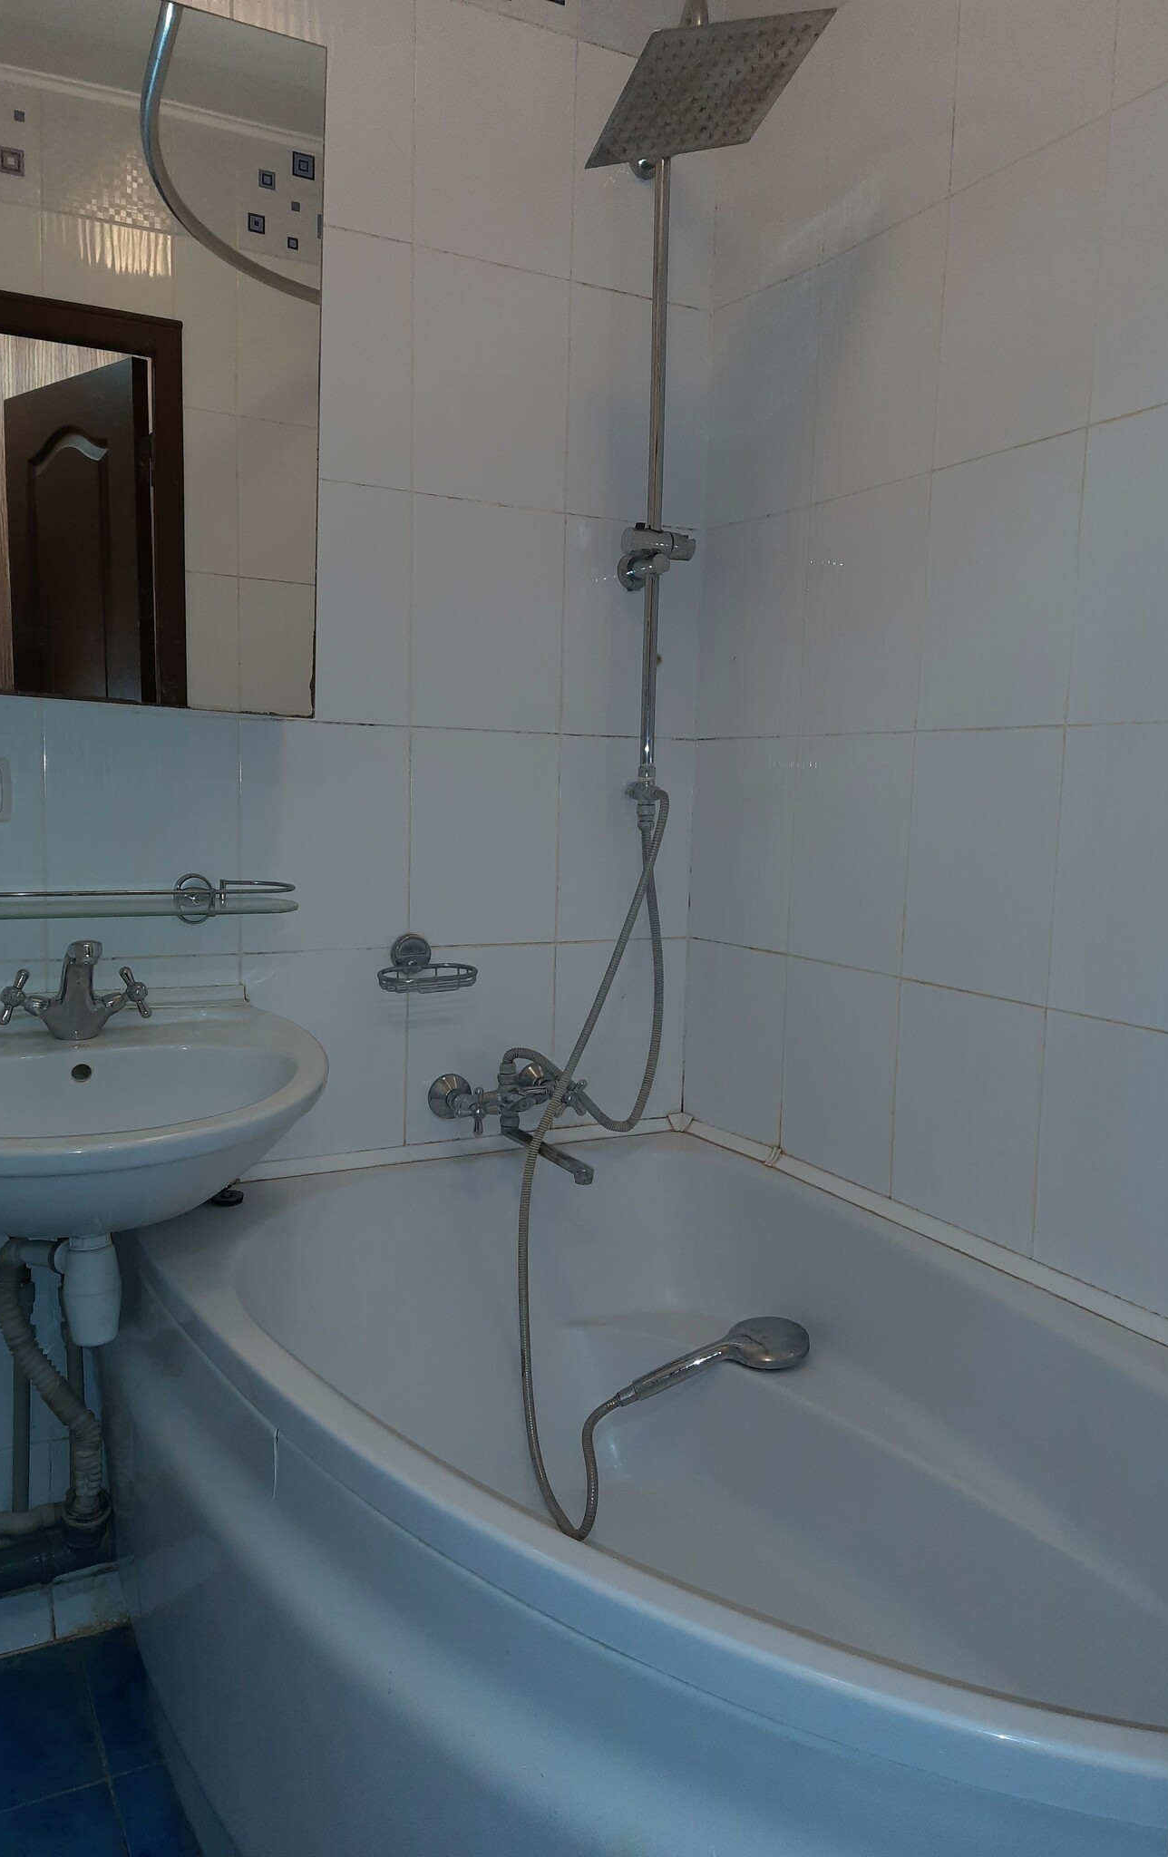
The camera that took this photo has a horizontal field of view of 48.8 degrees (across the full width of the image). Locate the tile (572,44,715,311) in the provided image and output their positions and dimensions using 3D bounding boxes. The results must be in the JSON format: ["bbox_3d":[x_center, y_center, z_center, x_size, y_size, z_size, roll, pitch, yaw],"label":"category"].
[{"bbox_3d":[0.098,-1.144,1.992,0.255,0.332,0.010,-2,7,-29],"label":"tile"}]

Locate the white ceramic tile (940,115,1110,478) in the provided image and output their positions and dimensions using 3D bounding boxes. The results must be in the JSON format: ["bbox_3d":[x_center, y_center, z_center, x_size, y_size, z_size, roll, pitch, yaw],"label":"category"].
[{"bbox_3d":[0.515,-0.744,1.544,0.010,0.332,0.250,-2,7,-29],"label":"white ceramic tile"}]

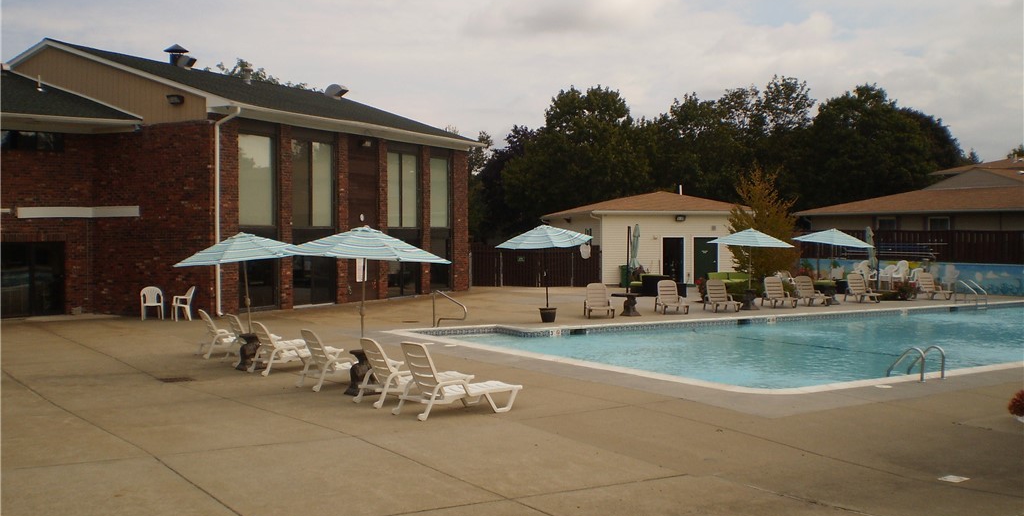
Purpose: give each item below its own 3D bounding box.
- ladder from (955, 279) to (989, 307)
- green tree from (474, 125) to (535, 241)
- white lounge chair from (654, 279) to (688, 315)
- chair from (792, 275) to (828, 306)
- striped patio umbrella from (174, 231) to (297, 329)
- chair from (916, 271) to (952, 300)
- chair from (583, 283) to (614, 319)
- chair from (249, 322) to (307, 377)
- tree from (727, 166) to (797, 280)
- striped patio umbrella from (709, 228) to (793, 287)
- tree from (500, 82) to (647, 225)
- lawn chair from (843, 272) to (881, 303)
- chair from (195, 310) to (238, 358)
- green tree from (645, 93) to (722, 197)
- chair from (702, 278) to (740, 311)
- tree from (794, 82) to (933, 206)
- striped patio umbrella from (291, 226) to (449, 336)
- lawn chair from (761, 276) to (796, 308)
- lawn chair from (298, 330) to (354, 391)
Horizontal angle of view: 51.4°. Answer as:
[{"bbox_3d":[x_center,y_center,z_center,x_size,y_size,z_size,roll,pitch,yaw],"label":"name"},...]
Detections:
[{"bbox_3d":[14.800,1.111,34.300,0.550,0.900,0.850,-1,2,-33],"label":"ladder"},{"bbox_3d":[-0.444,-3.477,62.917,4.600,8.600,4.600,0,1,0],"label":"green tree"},{"bbox_3d":[4.720,1.161,31.246,0.700,0.950,1.450,0,2,-5],"label":"white lounge chair"},{"bbox_3d":[9.750,1.066,34.545,0.700,0.950,1.450,0,2,-12],"label":"chair"},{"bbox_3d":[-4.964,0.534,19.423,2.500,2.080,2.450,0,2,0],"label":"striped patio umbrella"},{"bbox_3d":[14.563,0.985,36.762,0.680,0.930,1.580,0,1,-9],"label":"chair"},{"bbox_3d":[2.373,1.178,28.708,0.680,0.930,1.580,0,1,-1],"label":"chair"},{"bbox_3d":[-3.760,1.526,18.851,1.500,0.930,0.680,-1,2,-32],"label":"chair"},{"bbox_3d":[8.892,-0.842,37.480,2.600,4.550,2.600,0,1,0],"label":"tree"},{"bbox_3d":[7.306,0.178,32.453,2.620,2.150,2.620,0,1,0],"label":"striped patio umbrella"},{"bbox_3d":[3.977,-5.371,69.875,9.460,11.800,9.000,0,2,0],"label":"tree"},{"bbox_3d":[11.627,1.020,35.317,0.680,0.930,1.580,0,1,-11],"label":"lawn chair"},{"bbox_3d":[-5.174,1.408,20.188,1.600,0.890,0.680,-1,2,-35],"label":"chair"},{"bbox_3d":[11.916,-5.542,73.872,6.230,11.910,6.500,0,2,0],"label":"green tree"},{"bbox_3d":[6.330,1.144,31.846,0.700,0.950,1.450,0,2,-9],"label":"chair"},{"bbox_3d":[25.084,-6.012,75.859,10.420,12.730,9.500,0,2,0],"label":"tree"},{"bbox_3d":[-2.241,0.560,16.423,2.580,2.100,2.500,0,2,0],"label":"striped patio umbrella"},{"bbox_3d":[8.283,1.079,32.858,0.680,0.930,1.580,0,1,-5],"label":"lawn chair"},{"bbox_3d":[-2.411,1.502,16.210,1.600,0.880,0.680,-1,2,-34],"label":"lawn chair"}]

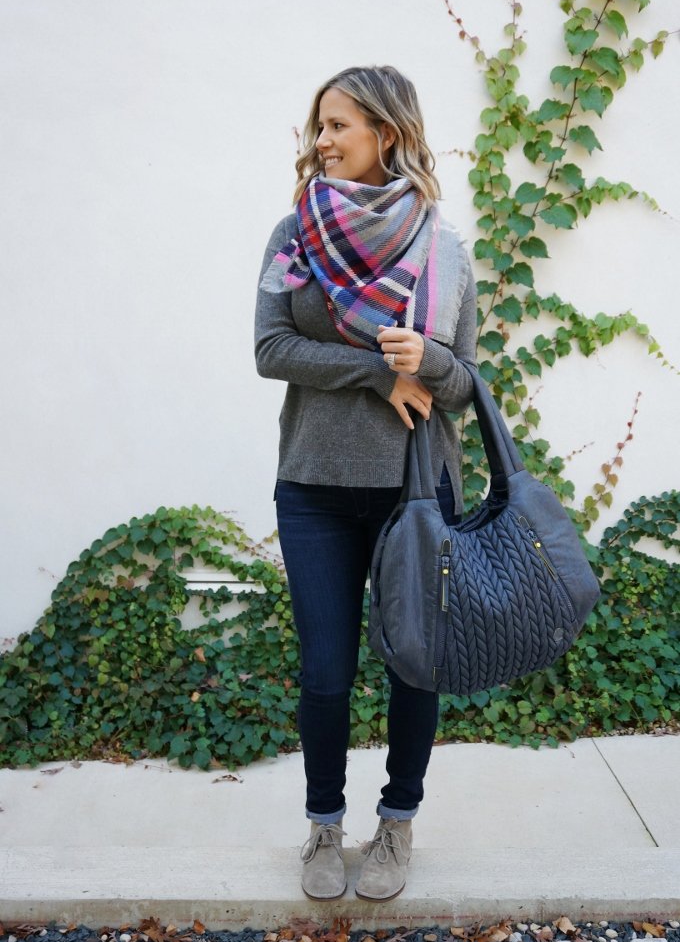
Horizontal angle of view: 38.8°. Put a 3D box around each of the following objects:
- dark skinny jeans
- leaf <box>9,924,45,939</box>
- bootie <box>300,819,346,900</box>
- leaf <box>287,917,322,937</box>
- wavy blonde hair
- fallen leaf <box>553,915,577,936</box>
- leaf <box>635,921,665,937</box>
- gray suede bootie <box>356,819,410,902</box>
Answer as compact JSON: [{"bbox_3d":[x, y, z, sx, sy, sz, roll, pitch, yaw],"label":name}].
[{"bbox_3d":[0.057,0.354,2.091,0.370,0.820,0.250,0,7,3],"label":"dark skinny jeans"},{"bbox_3d":[-0.645,0.950,1.992,0.074,0.020,0.036,0,9,0],"label":"leaf"},{"bbox_3d":[-0.030,0.808,2.115,0.098,0.125,0.260,0,9,2],"label":"bootie"},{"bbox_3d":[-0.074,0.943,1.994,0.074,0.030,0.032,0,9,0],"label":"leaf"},{"bbox_3d":[0.052,-0.656,1.884,0.270,0.268,0.250,-6,11,-32],"label":"wavy blonde hair"},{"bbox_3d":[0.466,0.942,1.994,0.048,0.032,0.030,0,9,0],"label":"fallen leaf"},{"bbox_3d":[0.637,0.945,1.989,0.062,0.020,0.040,0,7,0],"label":"leaf"},{"bbox_3d":[0.109,0.809,2.113,0.106,0.135,0.265,2,7,13],"label":"gray suede bootie"}]

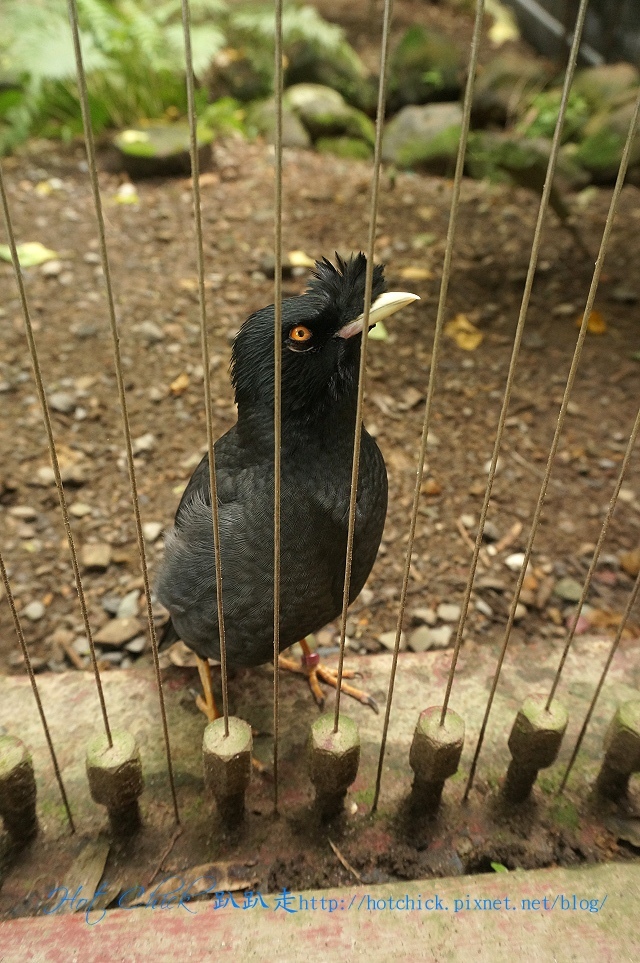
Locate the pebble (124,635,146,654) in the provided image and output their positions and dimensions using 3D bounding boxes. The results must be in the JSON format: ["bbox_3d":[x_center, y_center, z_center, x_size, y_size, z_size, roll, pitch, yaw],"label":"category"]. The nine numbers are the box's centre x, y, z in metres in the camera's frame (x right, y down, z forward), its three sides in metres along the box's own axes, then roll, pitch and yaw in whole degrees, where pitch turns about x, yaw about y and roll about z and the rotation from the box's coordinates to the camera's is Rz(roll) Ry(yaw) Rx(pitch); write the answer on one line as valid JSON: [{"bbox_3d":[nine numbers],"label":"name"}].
[{"bbox_3d":[-0.099,0.087,0.386,0.011,0.006,0.008,-15,37,-25],"label":"pebble"}]

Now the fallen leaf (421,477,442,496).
[{"bbox_3d":[0.083,0.004,0.539,0.015,0.007,0.012,2,33,0],"label":"fallen leaf"}]

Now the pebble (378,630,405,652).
[{"bbox_3d":[0.040,0.088,0.394,0.015,0.009,0.010,2,33,0],"label":"pebble"}]

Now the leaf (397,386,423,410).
[{"bbox_3d":[0.083,-0.076,0.657,0.022,0.011,0.024,2,33,0],"label":"leaf"}]

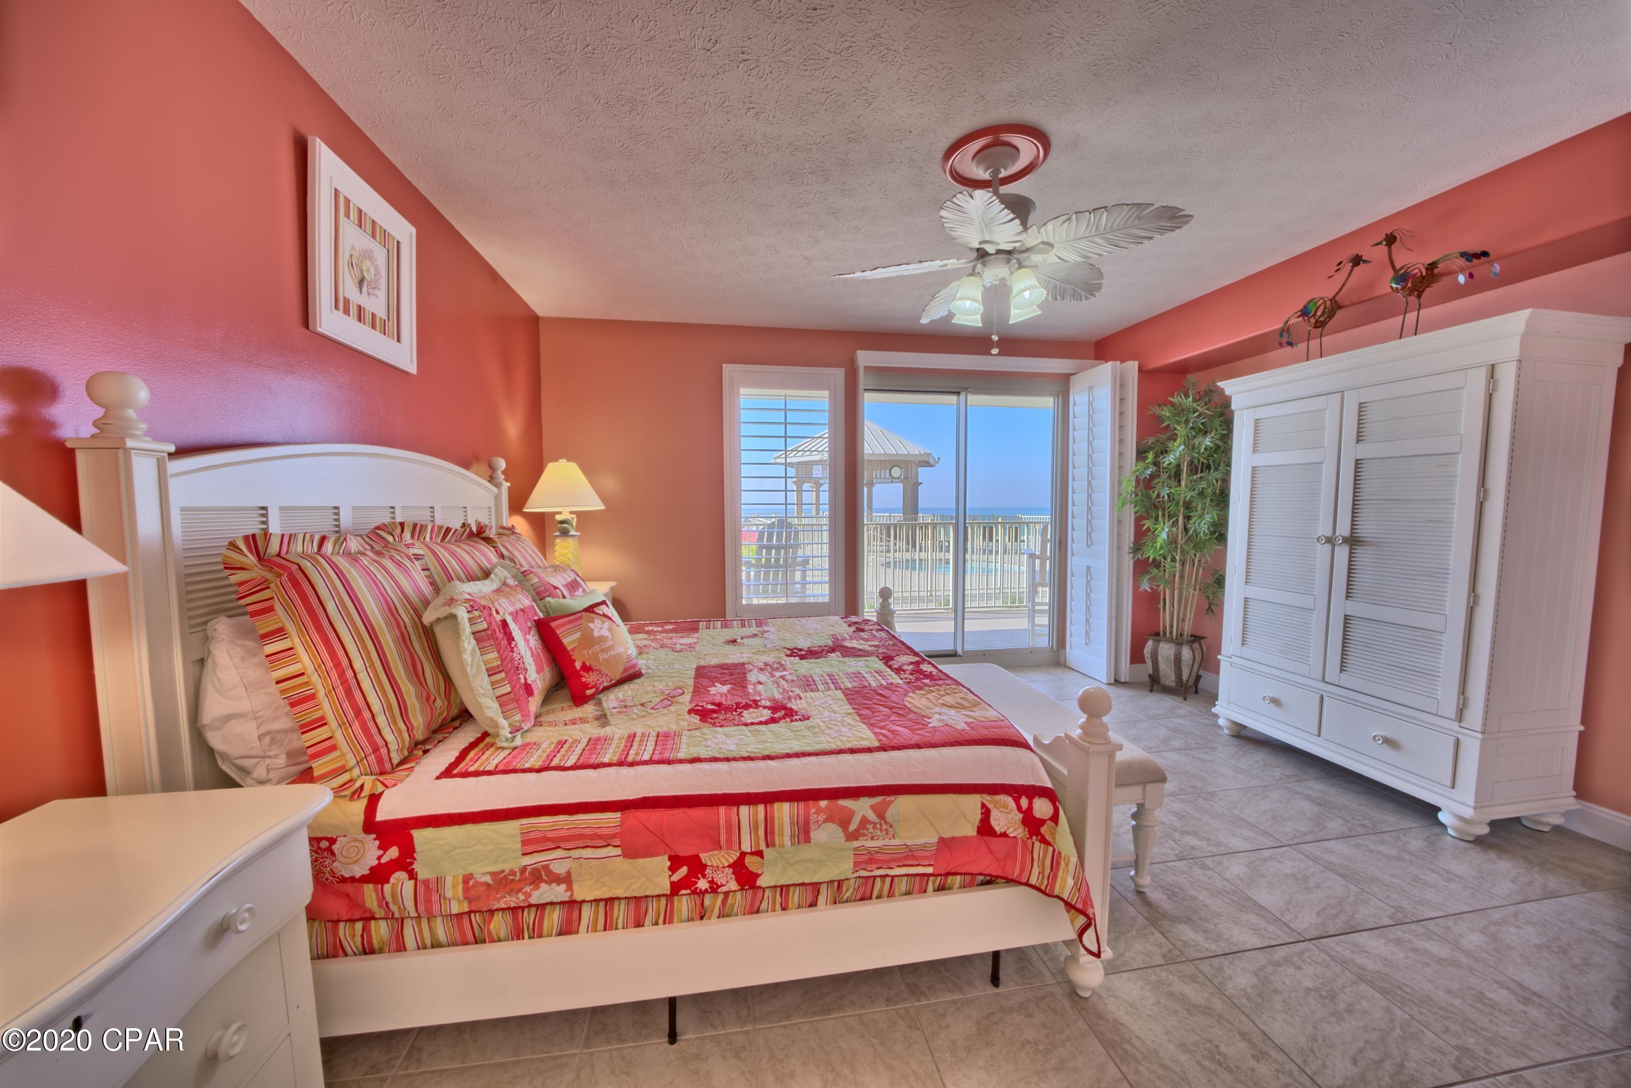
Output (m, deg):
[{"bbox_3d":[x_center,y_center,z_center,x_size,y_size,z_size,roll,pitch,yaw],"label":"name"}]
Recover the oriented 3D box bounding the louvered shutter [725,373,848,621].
[{"bbox_3d":[-0.212,-0.340,3.991,0.892,1.886,0.064,-1,4,-10],"label":"louvered shutter"}]

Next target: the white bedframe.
[{"bbox_3d":[-0.421,0.374,2.075,2.107,1.529,1.895,-1,4,-10],"label":"white bedframe"}]

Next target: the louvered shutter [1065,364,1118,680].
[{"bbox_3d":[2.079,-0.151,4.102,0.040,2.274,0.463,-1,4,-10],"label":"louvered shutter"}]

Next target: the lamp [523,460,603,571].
[{"bbox_3d":[-1.473,-0.091,3.192,0.437,0.794,0.437,-1,4,-10],"label":"lamp"}]

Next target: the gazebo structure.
[{"bbox_3d":[1.156,-1.958,17.247,5.000,4.230,5.000,-1,4,-10],"label":"gazebo structure"}]

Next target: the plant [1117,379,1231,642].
[{"bbox_3d":[2.437,-0.208,3.546,0.681,1.741,0.681,-1,4,-10],"label":"plant"}]

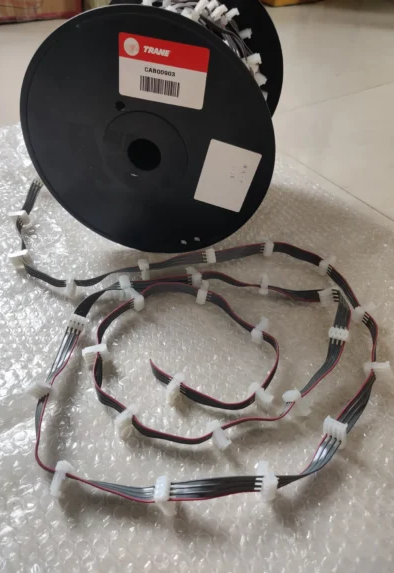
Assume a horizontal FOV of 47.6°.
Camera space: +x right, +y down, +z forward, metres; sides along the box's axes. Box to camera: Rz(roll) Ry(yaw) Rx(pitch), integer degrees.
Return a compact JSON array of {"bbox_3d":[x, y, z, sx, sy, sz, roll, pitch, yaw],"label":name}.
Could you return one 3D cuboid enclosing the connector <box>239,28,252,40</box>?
[{"bbox_3d":[0.050,-0.266,0.474,0.019,0.009,0.016,-17,37,27],"label":"connector"}]

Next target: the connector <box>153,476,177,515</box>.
[{"bbox_3d":[-0.022,0.142,0.304,0.009,0.020,0.016,-9,43,5],"label":"connector"}]

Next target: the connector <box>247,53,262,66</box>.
[{"bbox_3d":[0.058,-0.236,0.466,0.019,0.009,0.016,-10,40,22],"label":"connector"}]

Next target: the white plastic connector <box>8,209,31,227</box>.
[{"bbox_3d":[-0.216,-0.083,0.544,0.020,0.016,0.009,-10,45,-10],"label":"white plastic connector"}]

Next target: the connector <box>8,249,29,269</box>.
[{"bbox_3d":[-0.194,-0.029,0.487,0.020,0.016,0.009,-26,49,-24],"label":"connector"}]

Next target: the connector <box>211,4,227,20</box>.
[{"bbox_3d":[0.022,-0.276,0.451,0.019,0.009,0.016,-30,30,34],"label":"connector"}]

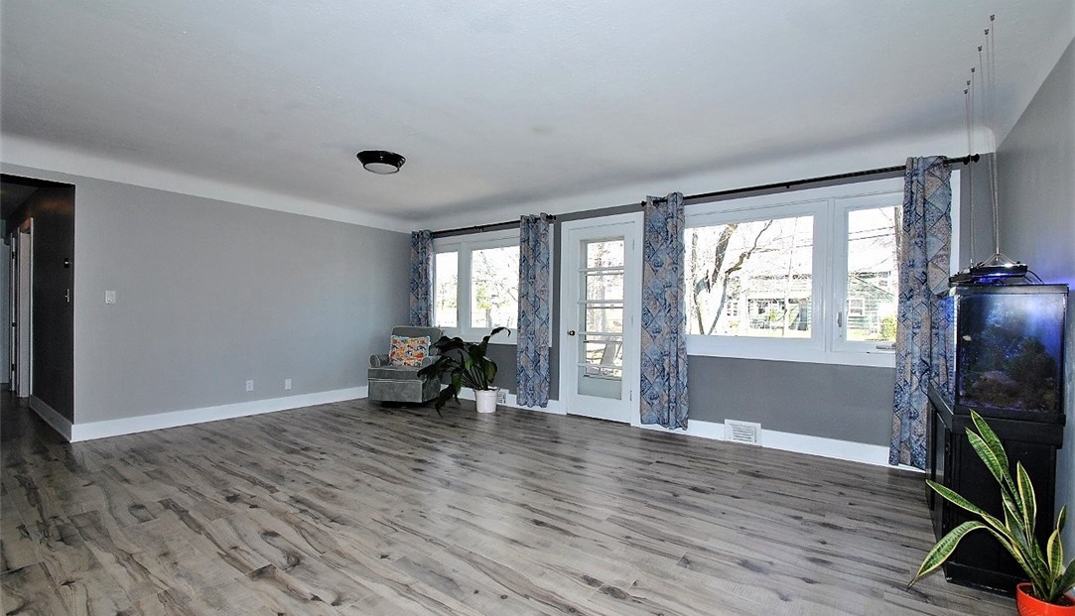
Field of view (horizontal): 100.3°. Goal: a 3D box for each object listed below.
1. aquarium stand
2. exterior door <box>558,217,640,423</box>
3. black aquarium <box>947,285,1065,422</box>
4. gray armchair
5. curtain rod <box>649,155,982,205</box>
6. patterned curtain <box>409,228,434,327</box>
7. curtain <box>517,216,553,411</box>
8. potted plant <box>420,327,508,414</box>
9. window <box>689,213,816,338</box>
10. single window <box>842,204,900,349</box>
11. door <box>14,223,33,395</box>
[{"bbox_3d":[2.251,0.822,2.290,0.340,0.725,1.180,0,0,37],"label":"aquarium stand"},{"bbox_3d":[0.641,0.116,4.711,0.965,2.130,0.100,0,0,36],"label":"exterior door"},{"bbox_3d":[2.260,0.186,2.290,0.335,0.545,1.170,0,0,37],"label":"black aquarium"},{"bbox_3d":[-1.606,0.695,5.627,0.710,0.940,0.790,0,0,14],"label":"gray armchair"},{"bbox_3d":[1.958,-1.003,3.653,2.380,0.050,0.080,0,0,36],"label":"curtain rod"},{"bbox_3d":[-1.598,0.023,6.223,0.440,2.180,0.110,0,0,36],"label":"patterned curtain"},{"bbox_3d":[-0.031,0.032,5.096,0.450,2.180,0.110,0,0,36],"label":"curtain"},{"bbox_3d":[-0.762,0.691,5.147,0.970,0.950,0.750,0,0,0],"label":"potted plant"},{"bbox_3d":[1.779,-0.239,3.921,1.103,1.005,0.070,0,0,36],"label":"window"},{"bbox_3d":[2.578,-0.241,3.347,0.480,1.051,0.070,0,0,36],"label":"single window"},{"bbox_3d":[-6.180,0.060,5.452,1.000,2.130,0.110,0,0,36],"label":"door"}]

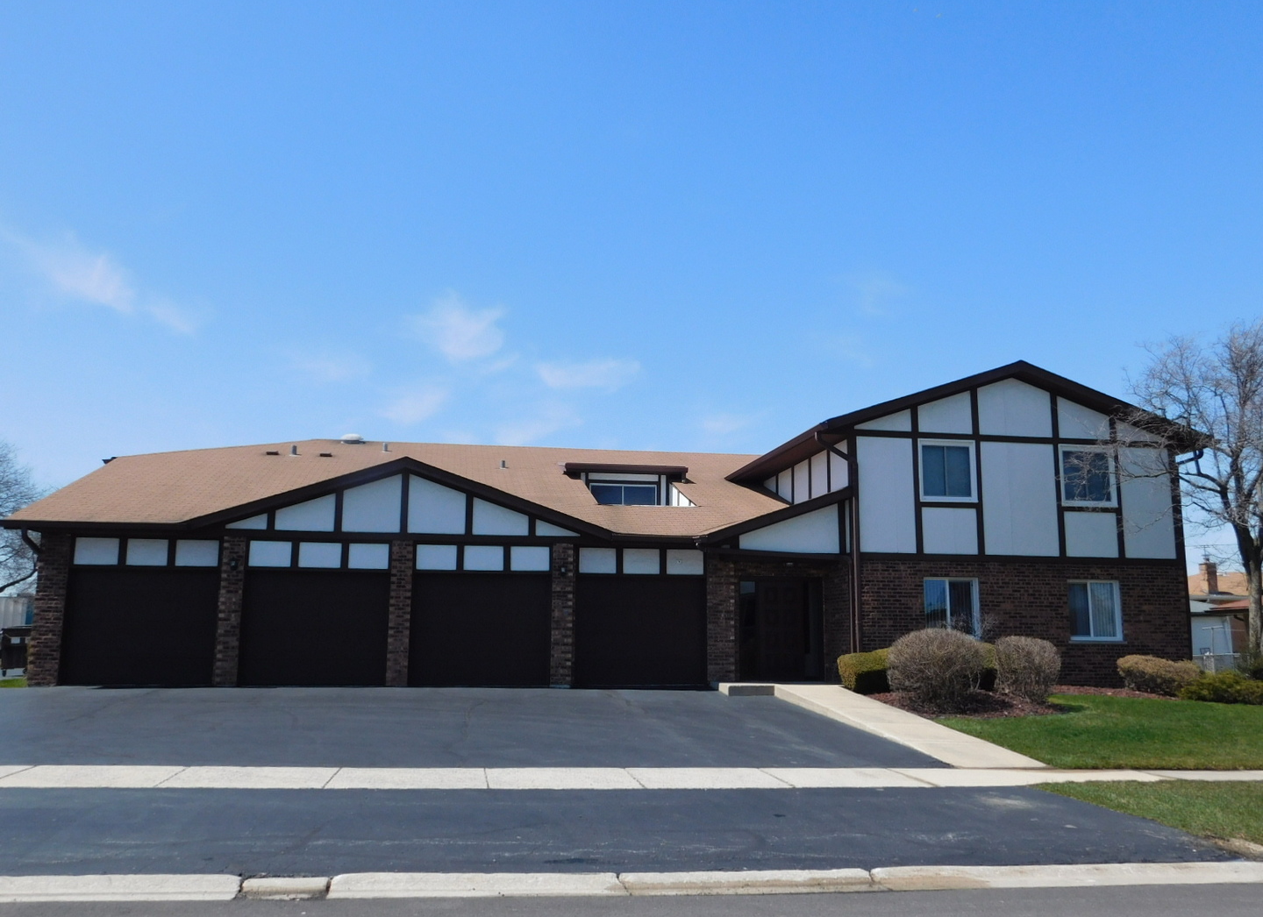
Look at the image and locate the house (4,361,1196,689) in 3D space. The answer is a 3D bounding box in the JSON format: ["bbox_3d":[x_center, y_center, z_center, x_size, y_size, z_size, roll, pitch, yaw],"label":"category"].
[{"bbox_3d":[-0.667,2.011,25.863,22.200,6.290,12.900,2,-10,-9],"label":"house"}]

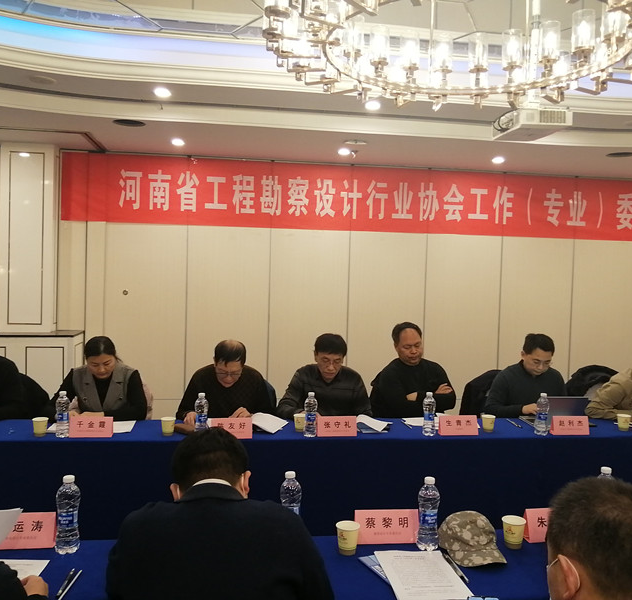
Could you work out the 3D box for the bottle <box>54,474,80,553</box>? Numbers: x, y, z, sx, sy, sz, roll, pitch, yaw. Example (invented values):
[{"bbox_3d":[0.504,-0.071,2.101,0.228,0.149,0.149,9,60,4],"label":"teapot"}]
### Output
[{"bbox_3d":[-0.735,0.632,1.857,0.067,0.222,0.067,1,2,-8],"label":"bottle"}]

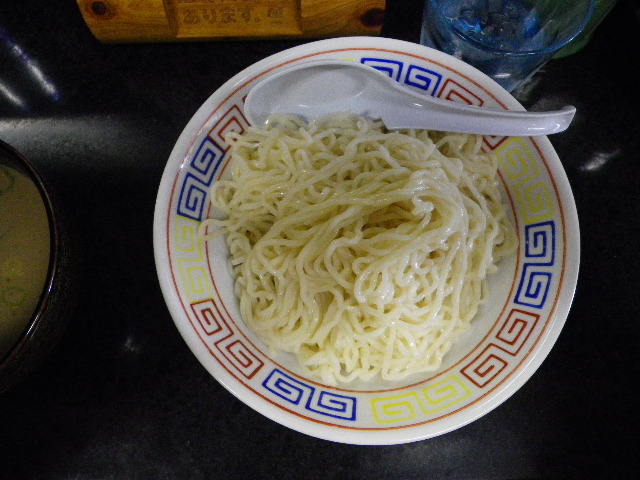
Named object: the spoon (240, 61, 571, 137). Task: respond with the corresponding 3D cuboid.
[{"bbox_3d":[0.045,-0.068,0.277,0.168,0.040,0.046,2,114,-3],"label":"spoon"}]

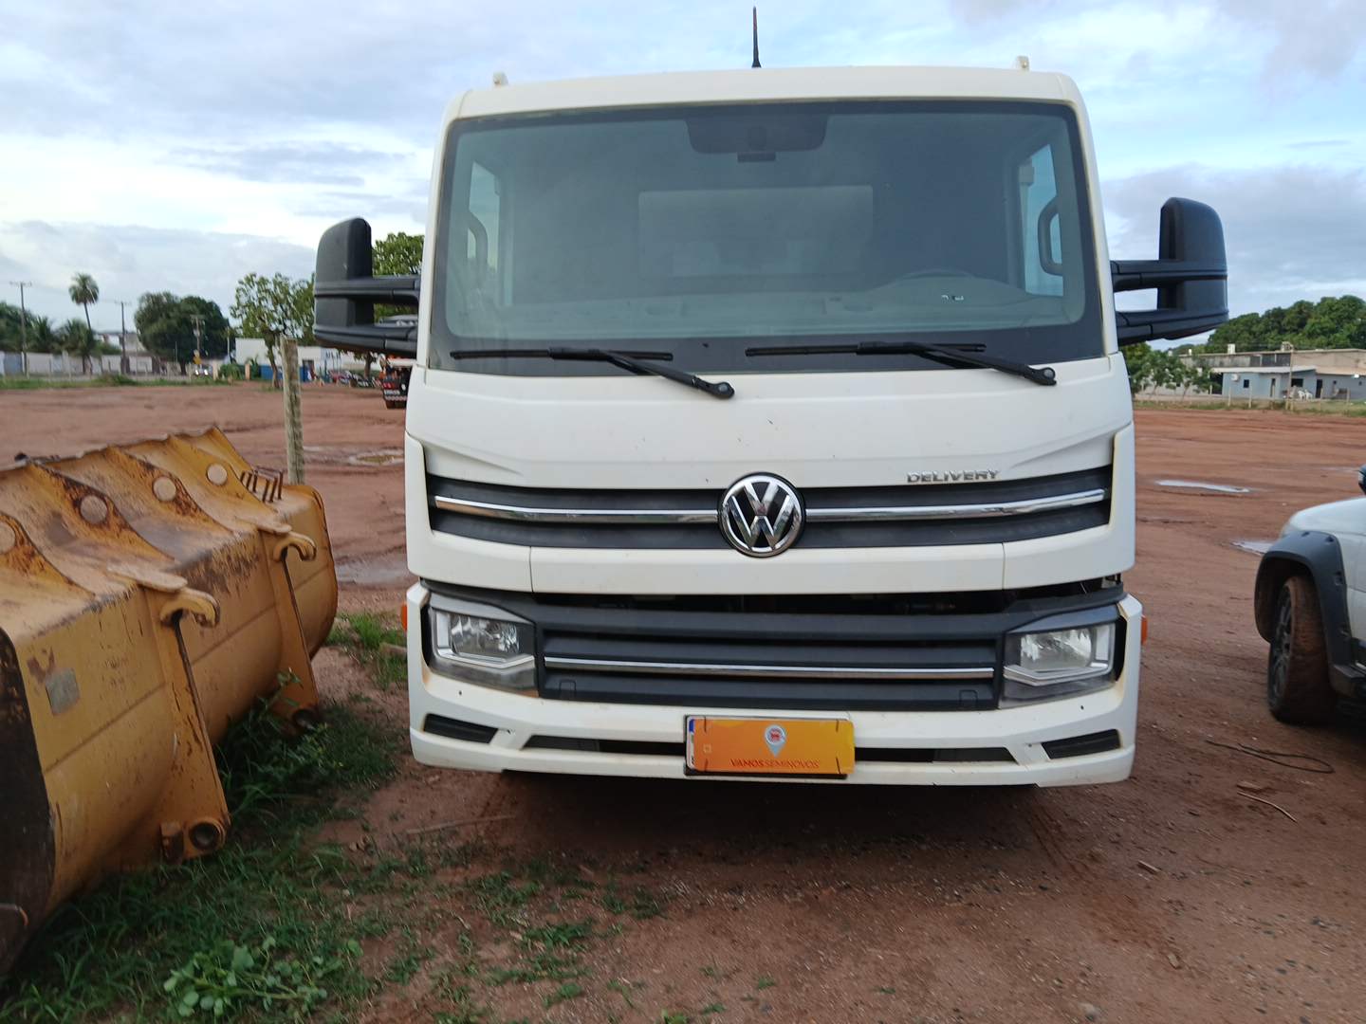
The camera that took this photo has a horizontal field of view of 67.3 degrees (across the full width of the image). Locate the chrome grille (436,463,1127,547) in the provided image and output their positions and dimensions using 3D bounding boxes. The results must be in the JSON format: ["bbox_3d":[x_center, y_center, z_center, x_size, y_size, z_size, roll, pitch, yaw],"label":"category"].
[{"bbox_3d":[0.205,-0.011,2.591,1.810,0.175,0.210,0,7,3],"label":"chrome grille"}]

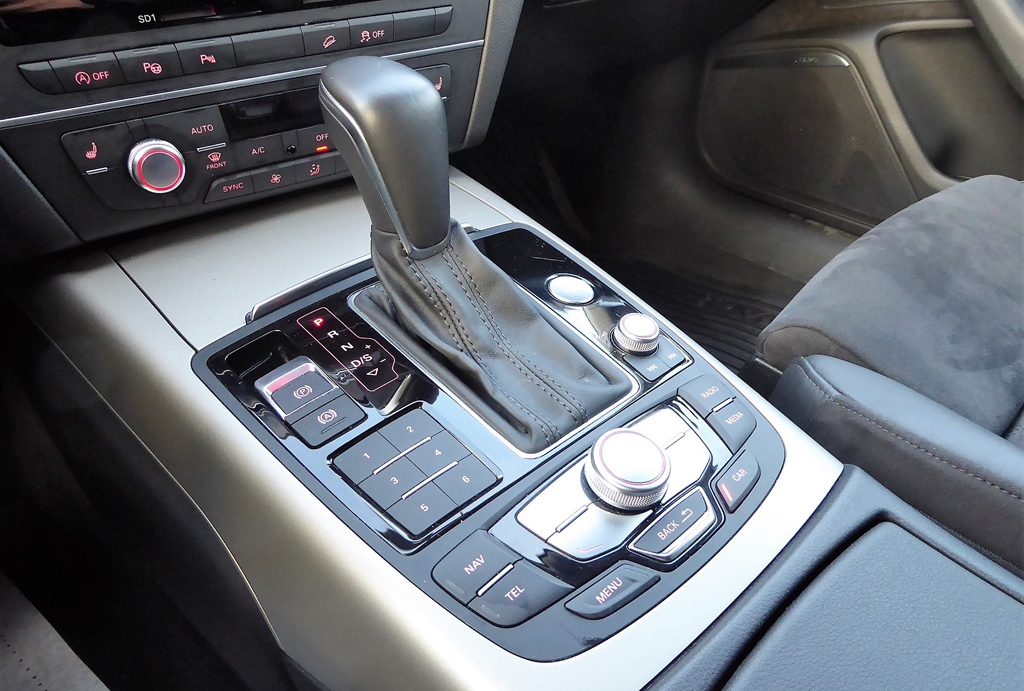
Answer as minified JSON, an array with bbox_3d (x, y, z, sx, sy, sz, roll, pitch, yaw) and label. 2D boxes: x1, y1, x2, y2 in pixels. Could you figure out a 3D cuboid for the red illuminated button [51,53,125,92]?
[{"bbox_3d":[-0.204,-0.131,0.355,0.028,0.015,0.009,-23,36,-29],"label":"red illuminated button"}]

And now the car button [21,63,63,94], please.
[{"bbox_3d":[-0.228,-0.130,0.358,0.014,0.016,0.008,-23,43,-30],"label":"car button"}]

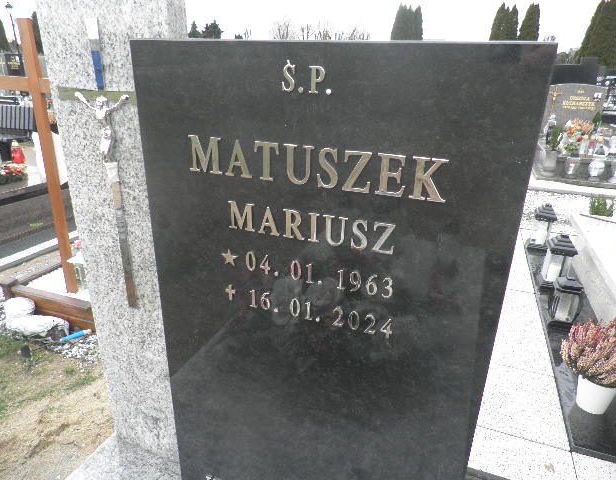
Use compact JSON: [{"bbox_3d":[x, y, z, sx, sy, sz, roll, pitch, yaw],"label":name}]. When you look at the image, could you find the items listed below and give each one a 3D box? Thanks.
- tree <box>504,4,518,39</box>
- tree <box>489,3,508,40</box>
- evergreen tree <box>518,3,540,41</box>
[{"bbox_3d":[11.923,-11.479,26.911,0.938,4.987,0.938,9,23,18],"label":"tree"},{"bbox_3d":[11.101,-11.555,26.927,1.172,5.076,1.172,9,23,18],"label":"tree"},{"bbox_3d":[12.976,-11.534,26.935,1.172,5.122,1.172,9,23,18],"label":"evergreen tree"}]

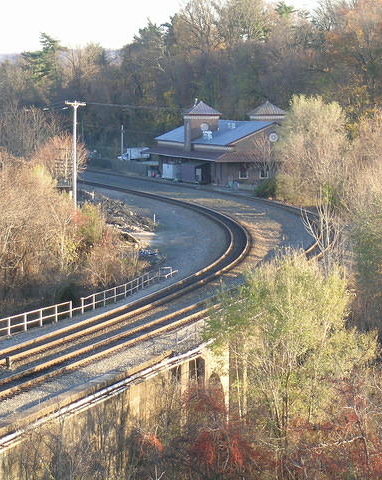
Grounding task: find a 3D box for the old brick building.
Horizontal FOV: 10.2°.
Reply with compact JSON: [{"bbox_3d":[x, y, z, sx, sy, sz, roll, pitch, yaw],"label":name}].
[{"bbox_3d":[7.313,-16.463,353.303,19.800,12.800,52.900,-1,4,-13],"label":"old brick building"}]

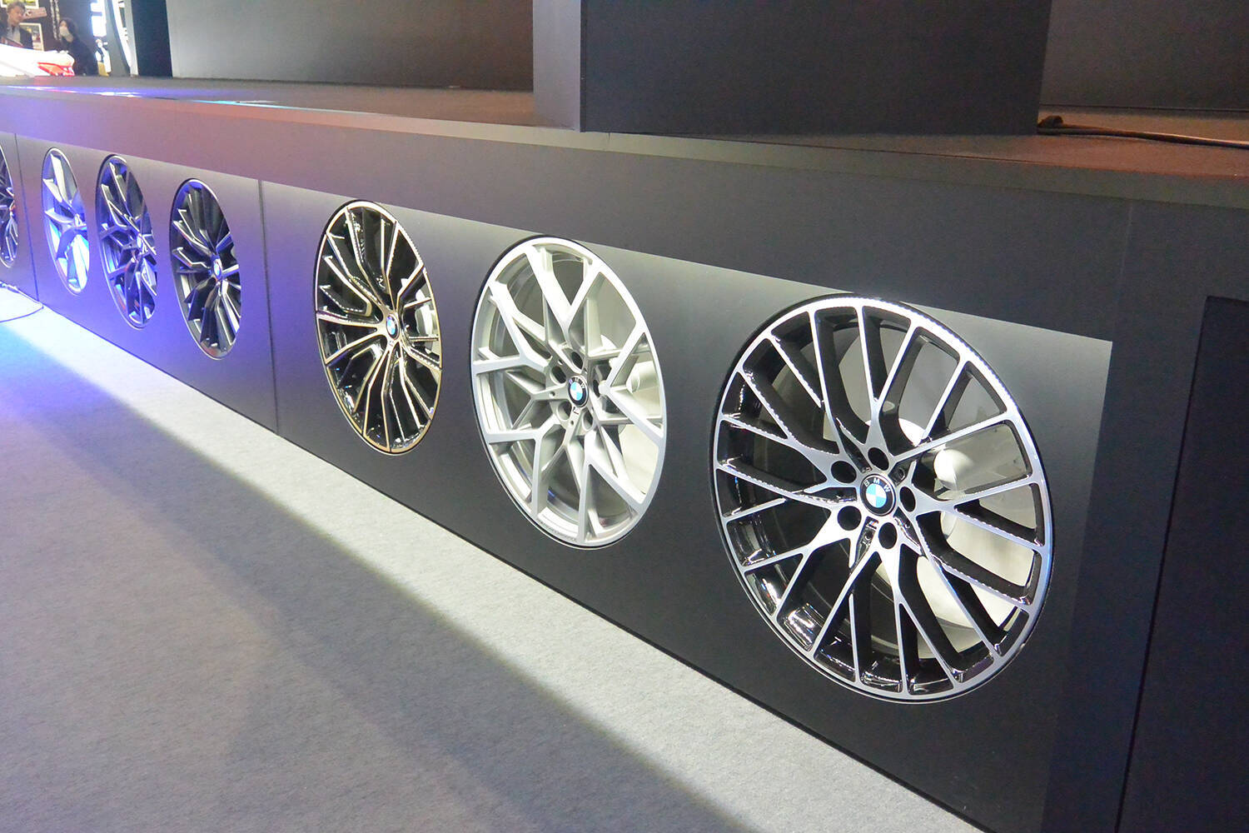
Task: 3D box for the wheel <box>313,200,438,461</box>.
[{"bbox_3d":[-0.466,-0.209,2.487,0.220,0.550,0.550,-15,23,-39],"label":"wheel"}]

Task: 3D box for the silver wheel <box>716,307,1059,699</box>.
[{"bbox_3d":[0.399,0.093,1.554,0.220,0.550,0.550,-15,23,-39],"label":"silver wheel"}]

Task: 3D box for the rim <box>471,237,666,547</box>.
[{"bbox_3d":[-0.034,-0.059,2.020,0.220,0.550,0.550,-15,23,-39],"label":"rim"}]

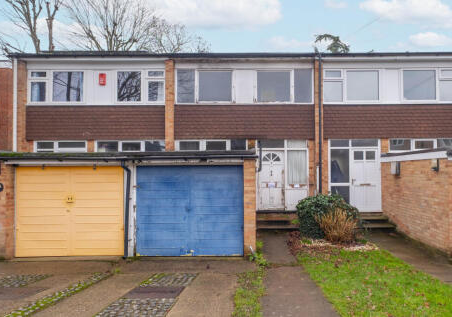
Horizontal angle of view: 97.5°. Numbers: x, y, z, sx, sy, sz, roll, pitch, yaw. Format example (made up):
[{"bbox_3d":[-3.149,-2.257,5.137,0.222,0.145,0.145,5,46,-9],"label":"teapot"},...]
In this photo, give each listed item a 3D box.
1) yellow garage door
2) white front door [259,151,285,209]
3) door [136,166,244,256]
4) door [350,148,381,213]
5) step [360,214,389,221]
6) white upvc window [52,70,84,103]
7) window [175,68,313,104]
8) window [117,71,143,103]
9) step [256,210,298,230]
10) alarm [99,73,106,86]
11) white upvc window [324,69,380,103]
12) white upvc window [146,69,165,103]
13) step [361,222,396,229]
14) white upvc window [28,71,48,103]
[{"bbox_3d":[-3.505,1.205,4.505,2.434,2.036,0.070,0,-1,0],"label":"yellow garage door"},{"bbox_3d":[1.499,0.707,6.485,0.852,1.916,0.070,0,-1,0],"label":"white front door"},{"bbox_3d":[-0.764,1.140,4.305,2.313,1.949,0.070,0,0,0],"label":"door"},{"bbox_3d":[4.357,0.690,6.190,0.955,1.982,0.080,0,0,0],"label":"door"},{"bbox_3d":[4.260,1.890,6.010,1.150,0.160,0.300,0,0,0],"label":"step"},{"bbox_3d":[-5.075,-2.316,6.445,1.113,1.068,0.090,0,-1,0],"label":"white upvc window"},{"bbox_3d":[0.568,-2.211,6.170,4.302,1.102,0.100,0,0,0],"label":"window"},{"bbox_3d":[-2.974,-2.210,6.165,0.843,1.025,0.090,0,0,0],"label":"window"},{"bbox_3d":[1.520,1.900,6.140,1.550,0.460,0.580,0,-1,0],"label":"step"},{"bbox_3d":[-3.765,-2.404,6.105,0.226,0.406,0.090,0,0,0],"label":"alarm"},{"bbox_3d":[3.904,-2.233,6.165,1.778,1.071,0.090,0,0,0],"label":"white upvc window"},{"bbox_3d":[-2.270,-2.316,6.445,0.610,1.068,0.090,0,-1,0],"label":"white upvc window"},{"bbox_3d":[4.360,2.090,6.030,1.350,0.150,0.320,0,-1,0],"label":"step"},{"bbox_3d":[-6.035,-2.316,6.445,0.678,1.068,0.090,0,-1,0],"label":"white upvc window"}]

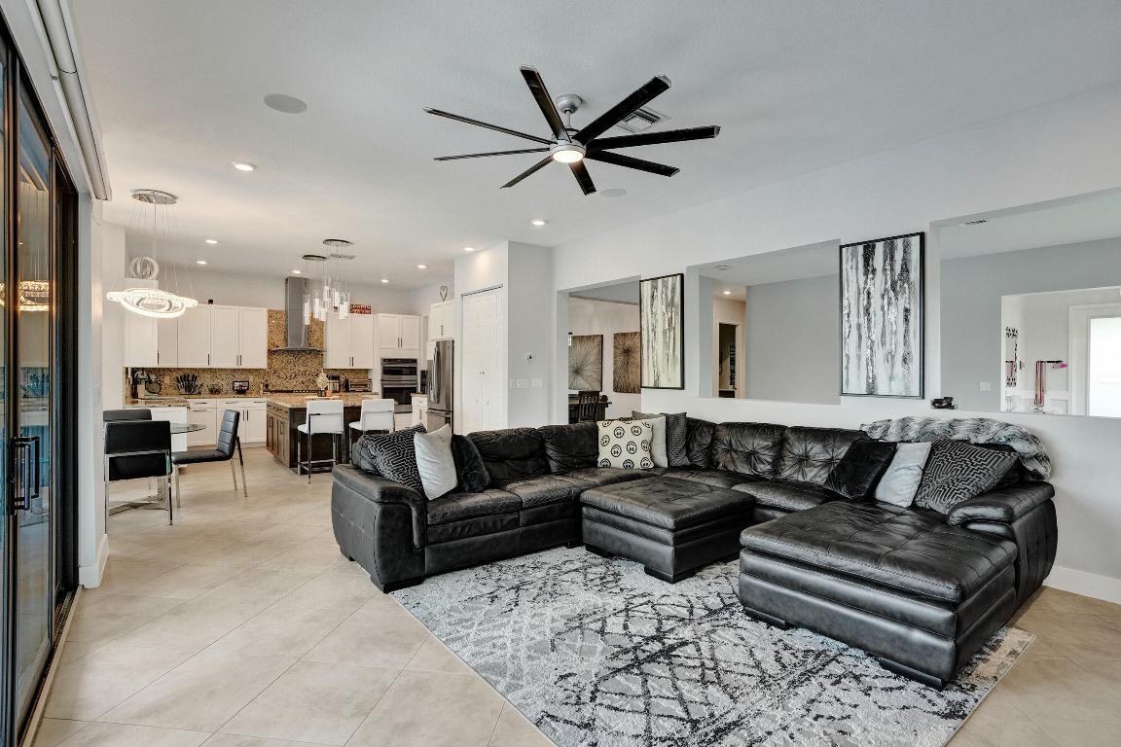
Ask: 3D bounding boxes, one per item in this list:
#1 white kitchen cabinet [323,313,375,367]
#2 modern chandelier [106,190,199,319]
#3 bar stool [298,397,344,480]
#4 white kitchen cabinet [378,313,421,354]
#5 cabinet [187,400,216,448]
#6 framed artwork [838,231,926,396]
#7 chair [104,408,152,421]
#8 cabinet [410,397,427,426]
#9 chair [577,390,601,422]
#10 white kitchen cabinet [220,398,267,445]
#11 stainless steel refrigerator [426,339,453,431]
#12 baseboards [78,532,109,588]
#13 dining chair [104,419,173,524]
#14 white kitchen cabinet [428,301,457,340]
[{"bbox_3d":[-4.202,-0.630,9.887,0.870,1.080,0.340,0,0,-39],"label":"white kitchen cabinet"},{"bbox_3d":[-3.992,-1.142,4.902,0.700,1.215,0.700,0,0,-39],"label":"modern chandelier"},{"bbox_3d":[-3.000,0.807,6.214,0.420,0.980,0.570,0,0,-39],"label":"bar stool"},{"bbox_3d":[-3.442,-0.814,10.299,0.865,0.730,0.600,0,0,-39],"label":"white kitchen cabinet"},{"bbox_3d":[-5.975,0.842,8.241,0.430,0.880,0.630,0,0,-39],"label":"cabinet"},{"bbox_3d":[2.469,-0.421,3.851,0.045,1.210,0.565,0,0,-39],"label":"framed artwork"},{"bbox_3d":[-4.560,0.846,5.231,0.430,0.900,0.620,0,0,-39],"label":"chair"},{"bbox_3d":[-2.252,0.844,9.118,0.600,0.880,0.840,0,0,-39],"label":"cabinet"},{"bbox_3d":[0.342,0.813,8.640,0.470,0.980,0.540,0,0,-39],"label":"chair"},{"bbox_3d":[-5.492,0.842,8.638,0.830,0.880,0.630,0,0,-39],"label":"white kitchen cabinet"},{"bbox_3d":[-1.641,0.397,8.121,0.840,1.790,0.900,0,0,-39],"label":"stainless steel refrigerator"},{"bbox_3d":[-3.112,1.247,3.331,0.110,0.135,0.760,0,0,-39],"label":"baseboards"},{"bbox_3d":[-3.715,0.855,4.398,0.430,0.900,0.620,0,0,-39],"label":"dining chair"},{"bbox_3d":[-1.710,-0.843,8.334,0.620,0.600,0.930,0,0,-39],"label":"white kitchen cabinet"}]

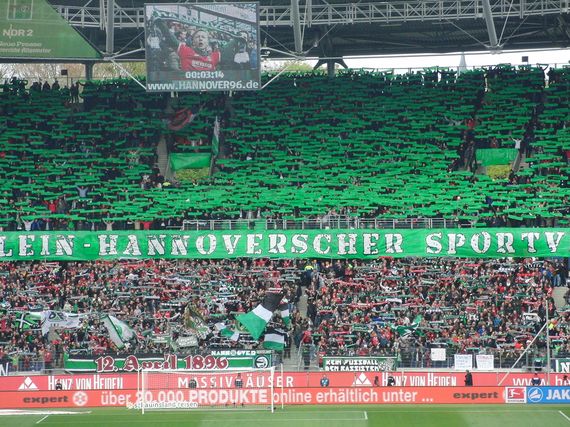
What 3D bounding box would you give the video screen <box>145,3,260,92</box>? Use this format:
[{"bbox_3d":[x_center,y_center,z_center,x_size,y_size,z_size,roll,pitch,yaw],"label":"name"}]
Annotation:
[{"bbox_3d":[-5.630,-11.430,177.000,7.820,5.980,0.800,-1,0,0],"label":"video screen"}]

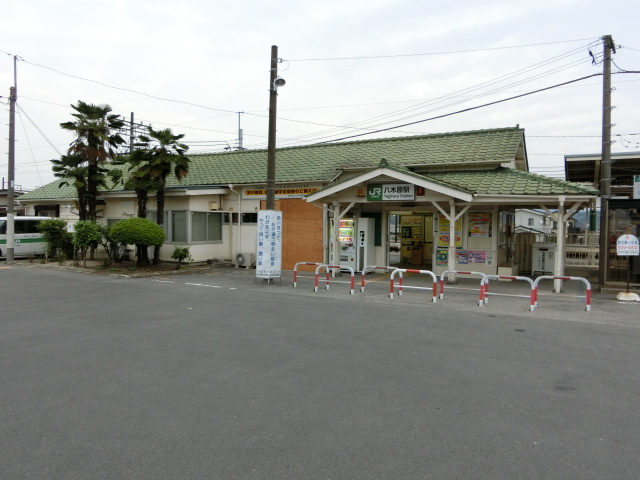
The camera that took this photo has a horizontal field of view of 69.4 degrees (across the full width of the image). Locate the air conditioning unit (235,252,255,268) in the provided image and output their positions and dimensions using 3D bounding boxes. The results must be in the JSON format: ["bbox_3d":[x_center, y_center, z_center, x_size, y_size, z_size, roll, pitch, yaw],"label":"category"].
[{"bbox_3d":[-2.932,0.804,17.947,0.800,0.630,0.320,1,1,29],"label":"air conditioning unit"}]

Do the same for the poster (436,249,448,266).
[{"bbox_3d":[3.856,0.566,14.524,0.370,0.510,0.030,1,1,29],"label":"poster"}]

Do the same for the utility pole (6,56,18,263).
[{"bbox_3d":[-13.452,-3.518,20.200,0.370,8.950,0.360,0,1,-34],"label":"utility pole"}]

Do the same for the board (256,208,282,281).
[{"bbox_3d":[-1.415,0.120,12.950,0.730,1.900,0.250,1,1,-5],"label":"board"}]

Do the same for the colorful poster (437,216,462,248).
[{"bbox_3d":[4.066,-0.274,14.400,0.750,1.040,0.040,1,1,29],"label":"colorful poster"}]

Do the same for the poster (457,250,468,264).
[{"bbox_3d":[4.382,0.539,14.232,0.390,0.420,0.030,1,1,29],"label":"poster"}]

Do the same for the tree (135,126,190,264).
[{"bbox_3d":[-6.344,-1.761,18.500,2.150,5.500,2.050,0,1,-19],"label":"tree"}]

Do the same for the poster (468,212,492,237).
[{"bbox_3d":[4.849,-0.453,13.964,0.700,0.730,0.040,1,1,29],"label":"poster"}]

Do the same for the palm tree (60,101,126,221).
[{"bbox_3d":[-10.193,-2.678,20.800,2.750,7.000,2.500,0,1,-26],"label":"palm tree"}]

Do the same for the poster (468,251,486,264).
[{"bbox_3d":[4.775,0.531,14.014,0.530,0.380,0.030,1,1,29],"label":"poster"}]

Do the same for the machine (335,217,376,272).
[{"bbox_3d":[1.160,0.179,16.244,1.250,1.860,0.720,1,1,29],"label":"machine"}]

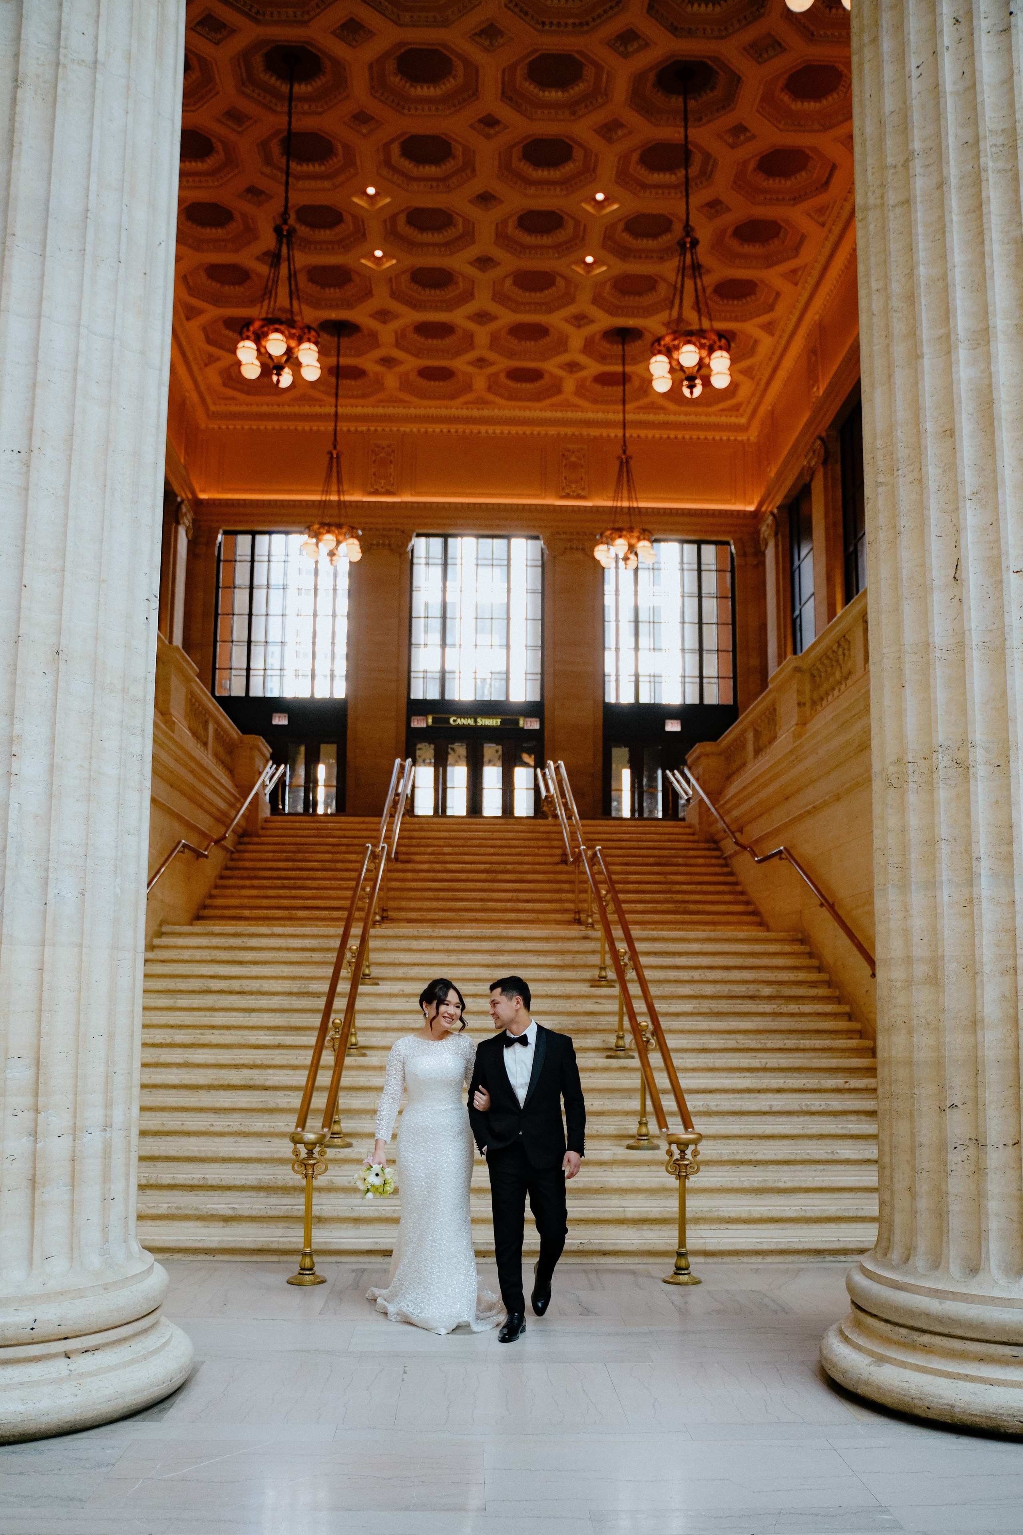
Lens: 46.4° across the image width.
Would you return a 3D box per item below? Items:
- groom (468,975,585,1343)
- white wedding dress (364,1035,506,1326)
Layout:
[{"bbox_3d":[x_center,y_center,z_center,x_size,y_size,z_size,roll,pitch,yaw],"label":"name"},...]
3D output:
[{"bbox_3d":[0.086,1.998,6.301,0.615,1.780,0.550,-1,-11,4],"label":"groom"},{"bbox_3d":[-0.410,2.189,6.468,0.742,1.466,0.750,1,-11,-2],"label":"white wedding dress"}]

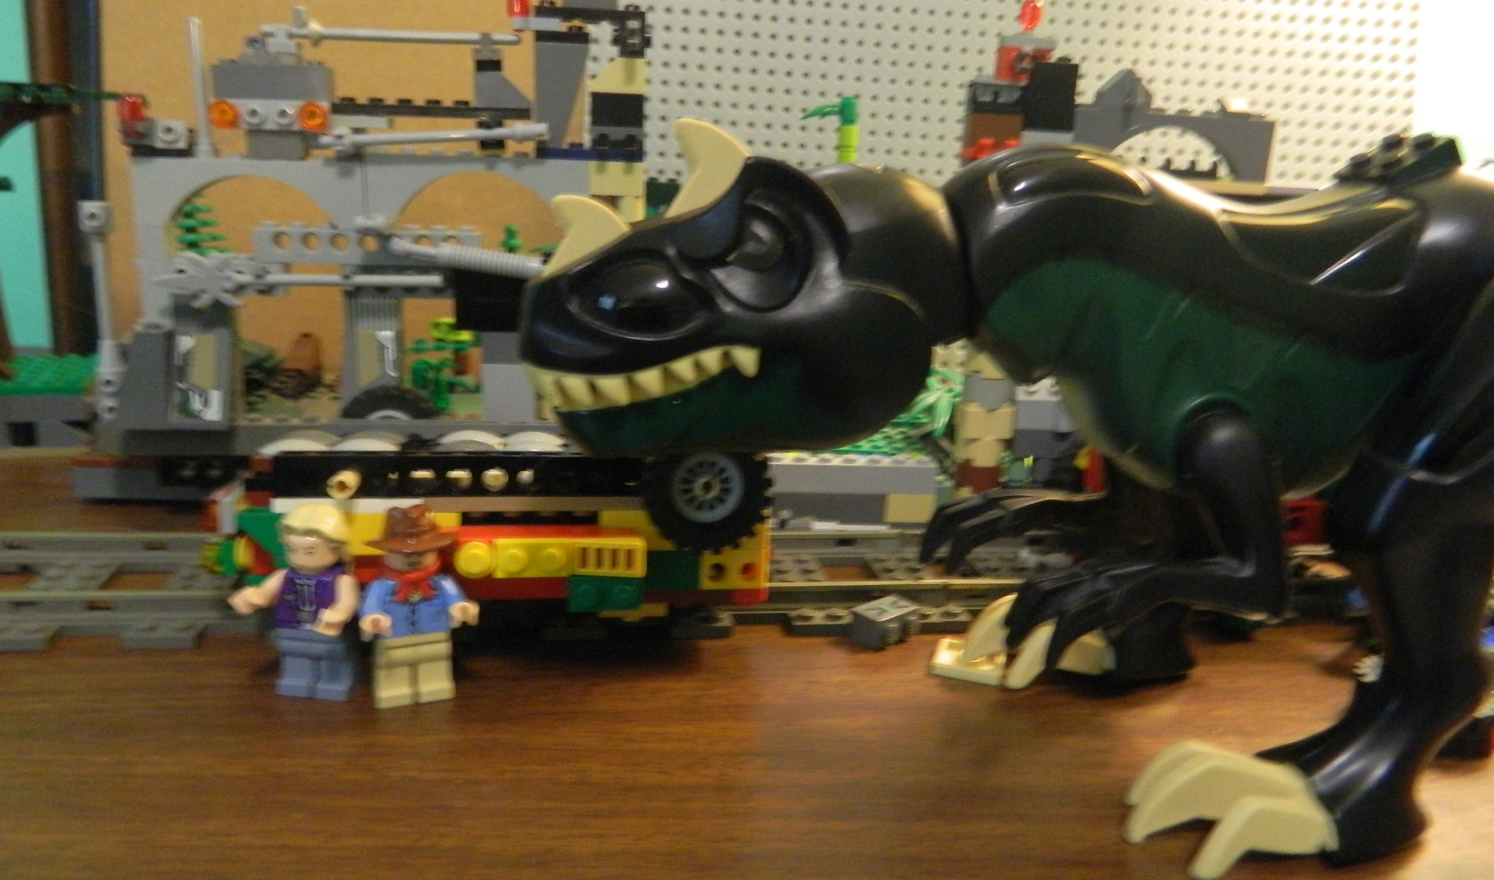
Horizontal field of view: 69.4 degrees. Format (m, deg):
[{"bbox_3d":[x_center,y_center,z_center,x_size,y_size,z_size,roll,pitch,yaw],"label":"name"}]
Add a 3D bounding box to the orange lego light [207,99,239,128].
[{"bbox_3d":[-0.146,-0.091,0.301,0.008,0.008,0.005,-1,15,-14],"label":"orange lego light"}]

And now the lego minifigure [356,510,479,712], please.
[{"bbox_3d":[-0.070,0.035,0.228,0.024,0.043,0.019,-3,16,-19],"label":"lego minifigure"}]

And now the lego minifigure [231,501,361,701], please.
[{"bbox_3d":[-0.092,0.035,0.226,0.024,0.042,0.020,4,15,5],"label":"lego minifigure"}]

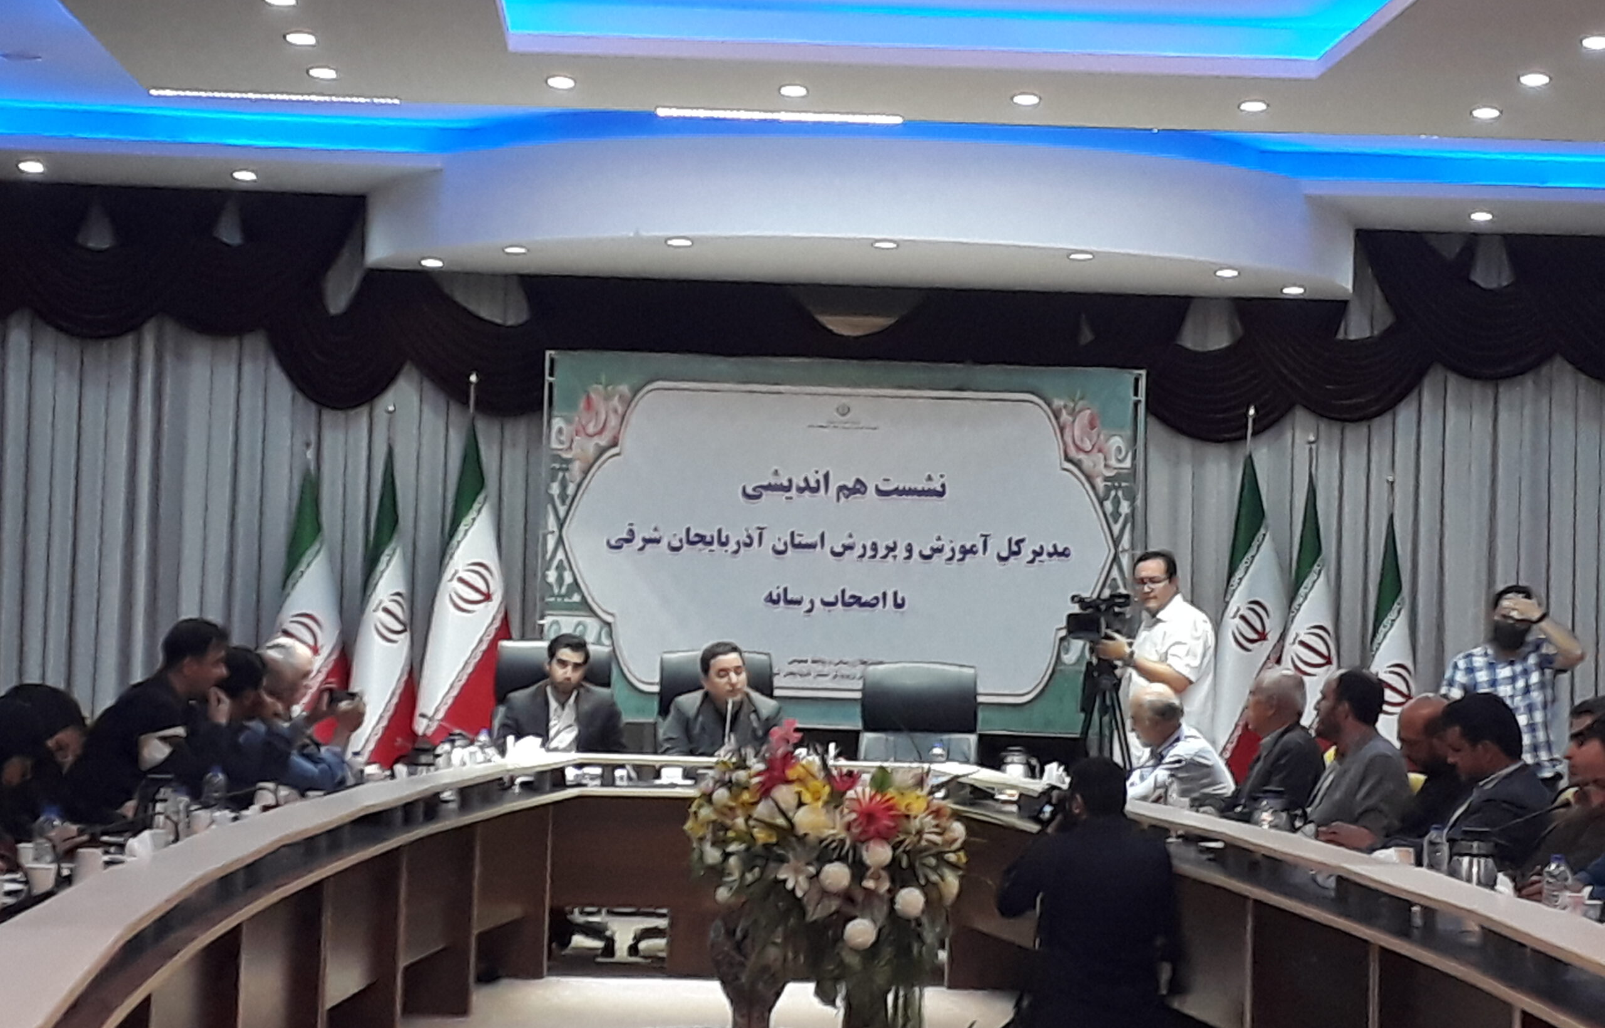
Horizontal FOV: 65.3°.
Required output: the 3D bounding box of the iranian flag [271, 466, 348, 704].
[{"bbox_3d":[-2.529,0.599,6.400,0.420,1.660,0.260,2,-3,-9],"label":"iranian flag"}]

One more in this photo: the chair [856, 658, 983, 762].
[{"bbox_3d":[0.479,1.218,5.247,0.600,1.170,0.670,2,-3,1],"label":"chair"}]

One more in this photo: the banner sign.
[{"bbox_3d":[0.213,0.166,6.750,3.240,1.980,0.100,2,-3,0],"label":"banner sign"}]

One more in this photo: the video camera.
[{"bbox_3d":[1.196,0.417,5.050,0.310,0.210,0.160,3,-3,-28],"label":"video camera"}]

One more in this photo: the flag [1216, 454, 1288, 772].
[{"bbox_3d":[2.292,0.529,6.400,0.400,1.660,0.260,1,-3,6],"label":"flag"}]

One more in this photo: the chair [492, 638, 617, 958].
[{"bbox_3d":[-1.017,1.151,5.220,0.600,1.210,0.670,2,-3,-3],"label":"chair"}]

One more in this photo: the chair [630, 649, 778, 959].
[{"bbox_3d":[-0.369,1.181,5.219,0.600,1.190,0.670,2,-3,-1],"label":"chair"}]

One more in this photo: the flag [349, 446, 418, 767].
[{"bbox_3d":[-2.138,0.497,6.400,0.380,1.680,0.250,2,-3,-6],"label":"flag"}]

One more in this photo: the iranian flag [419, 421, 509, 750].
[{"bbox_3d":[-1.728,0.375,6.400,0.460,1.660,0.270,2,-3,-6],"label":"iranian flag"}]

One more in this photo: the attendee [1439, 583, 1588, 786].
[{"bbox_3d":[3.142,1.086,5.529,0.600,1.620,0.380,0,-3,25],"label":"attendee"}]

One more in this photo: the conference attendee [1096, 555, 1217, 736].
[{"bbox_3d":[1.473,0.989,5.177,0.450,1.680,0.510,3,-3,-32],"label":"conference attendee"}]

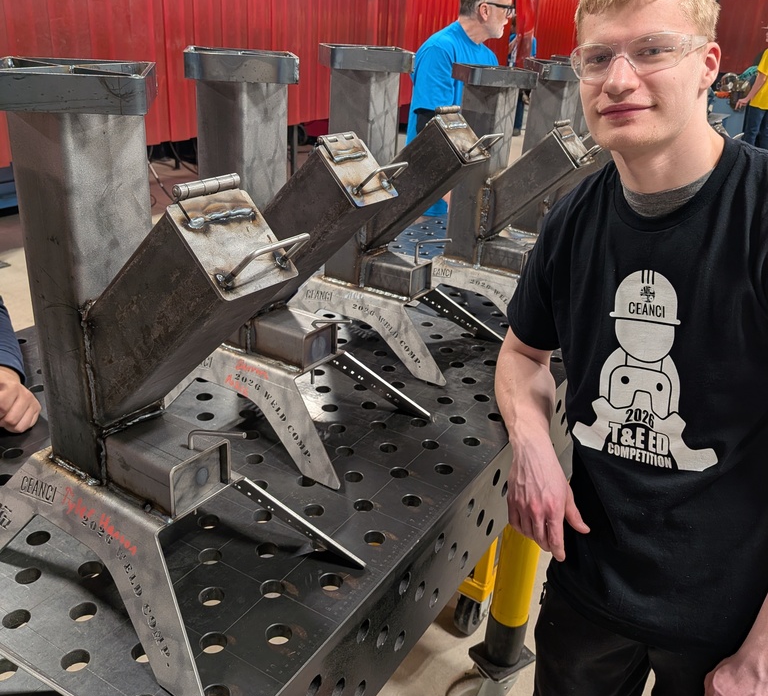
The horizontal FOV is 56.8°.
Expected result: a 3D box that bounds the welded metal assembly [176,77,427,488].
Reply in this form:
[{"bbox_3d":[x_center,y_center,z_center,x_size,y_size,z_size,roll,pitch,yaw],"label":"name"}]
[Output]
[{"bbox_3d":[-0.161,-0.160,1.153,0.451,0.581,0.275,19,29,29],"label":"welded metal assembly"}]

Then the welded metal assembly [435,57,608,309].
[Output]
[{"bbox_3d":[0.314,-0.371,1.760,0.451,0.581,0.275,21,30,32],"label":"welded metal assembly"}]

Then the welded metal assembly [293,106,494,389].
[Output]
[{"bbox_3d":[0.022,-0.299,1.480,0.451,0.581,0.275,19,29,28],"label":"welded metal assembly"}]

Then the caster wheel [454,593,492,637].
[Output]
[{"bbox_3d":[0.257,0.723,2.005,0.060,0.170,0.155,20,29,30],"label":"caster wheel"}]

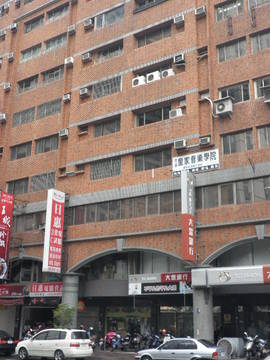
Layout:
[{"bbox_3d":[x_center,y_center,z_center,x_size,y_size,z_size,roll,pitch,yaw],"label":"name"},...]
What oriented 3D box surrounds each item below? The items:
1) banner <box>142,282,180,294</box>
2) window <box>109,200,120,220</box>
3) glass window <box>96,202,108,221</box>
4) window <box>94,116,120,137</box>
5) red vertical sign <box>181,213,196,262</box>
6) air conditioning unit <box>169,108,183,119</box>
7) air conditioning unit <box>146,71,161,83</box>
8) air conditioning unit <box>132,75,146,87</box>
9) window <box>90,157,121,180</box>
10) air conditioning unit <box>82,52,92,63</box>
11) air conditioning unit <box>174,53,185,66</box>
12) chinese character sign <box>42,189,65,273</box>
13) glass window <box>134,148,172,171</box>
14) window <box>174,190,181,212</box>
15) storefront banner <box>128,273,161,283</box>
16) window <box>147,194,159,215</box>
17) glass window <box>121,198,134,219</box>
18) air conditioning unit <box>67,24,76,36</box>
[{"bbox_3d":[1.579,6.561,28.390,2.670,0.649,0.120,-11,-22,32],"label":"banner"},{"bbox_3d":[-1.404,2.198,33.294,1.021,1.428,0.100,-11,-22,32],"label":"window"},{"bbox_3d":[-2.282,2.312,33.020,1.104,1.282,0.100,-11,-20,32],"label":"glass window"},{"bbox_3d":[-2.026,-3.880,34.783,2.412,1.133,0.120,-11,-20,32],"label":"window"},{"bbox_3d":[3.170,3.408,27.703,0.394,2.697,0.770,-11,-20,32],"label":"red vertical sign"},{"bbox_3d":[2.770,-4.389,31.610,0.800,0.560,0.300,-10,-21,33],"label":"air conditioning unit"},{"bbox_3d":[1.303,-7.115,32.732,0.840,0.620,0.300,-11,-22,32],"label":"air conditioning unit"},{"bbox_3d":[0.290,-7.309,35.139,0.880,0.583,0.320,-11,-22,32],"label":"air conditioning unit"},{"bbox_3d":[-2.041,-0.767,33.164,2.636,1.383,0.150,-11,-22,32],"label":"window"},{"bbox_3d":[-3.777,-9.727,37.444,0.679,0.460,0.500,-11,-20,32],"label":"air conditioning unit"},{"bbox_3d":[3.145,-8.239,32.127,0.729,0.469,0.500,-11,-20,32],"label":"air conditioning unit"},{"bbox_3d":[-5.950,3.815,34.677,0.502,6.083,1.347,-11,-22,32],"label":"chinese character sign"},{"bbox_3d":[1.207,-1.315,31.106,2.844,1.208,0.150,-11,-22,32],"label":"glass window"},{"bbox_3d":[2.967,1.380,30.092,0.989,1.364,0.120,-10,-20,33],"label":"window"},{"bbox_3d":[0.619,6.139,29.210,2.401,0.552,0.120,-11,-22,32],"label":"storefront banner"},{"bbox_3d":[1.179,1.665,30.780,0.877,1.332,0.120,-10,-21,33],"label":"window"},{"bbox_3d":[-0.524,2.007,31.883,1.069,1.308,0.100,-11,-20,32],"label":"glass window"},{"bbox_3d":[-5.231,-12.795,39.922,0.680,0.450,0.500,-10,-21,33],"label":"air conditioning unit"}]

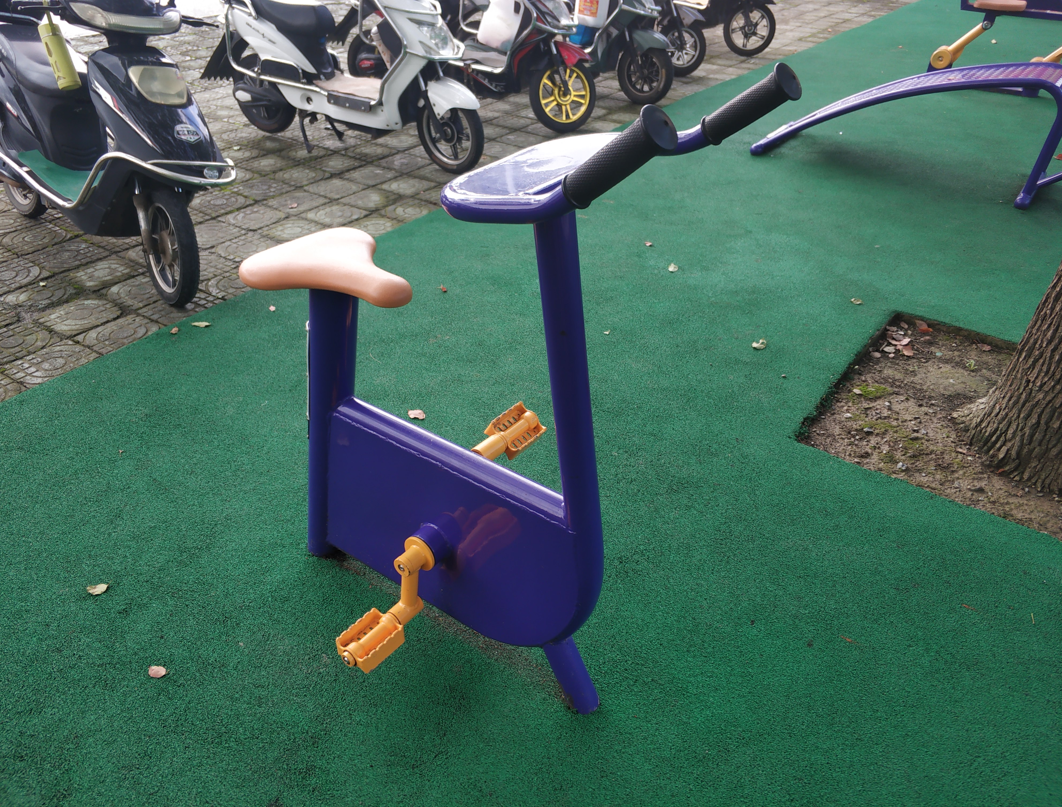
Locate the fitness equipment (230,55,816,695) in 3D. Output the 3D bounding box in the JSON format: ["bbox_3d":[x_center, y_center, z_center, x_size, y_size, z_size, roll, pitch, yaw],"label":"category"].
[{"bbox_3d":[-0.140,-0.008,1.521,0.951,1.253,0.577,23,40,28],"label":"fitness equipment"}]

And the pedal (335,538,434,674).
[{"bbox_3d":[-0.283,0.388,1.635,0.088,0.193,0.213,23,40,28],"label":"pedal"}]

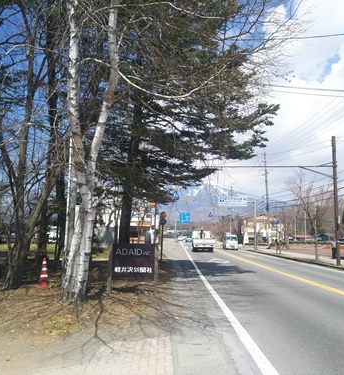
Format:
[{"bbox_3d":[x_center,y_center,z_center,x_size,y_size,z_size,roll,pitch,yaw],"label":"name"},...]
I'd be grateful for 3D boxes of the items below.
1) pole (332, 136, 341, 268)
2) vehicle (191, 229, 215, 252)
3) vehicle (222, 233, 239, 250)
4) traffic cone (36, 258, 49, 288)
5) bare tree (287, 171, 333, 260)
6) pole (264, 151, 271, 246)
[{"bbox_3d":[10.278,0.744,23.515,0.250,8.060,0.250,1,-7,1],"label":"pole"},{"bbox_3d":[3.178,5.647,40.073,2.100,2.250,5.300,1,-7,1],"label":"vehicle"},{"bbox_3d":[7.275,6.842,46.809,1.480,1.900,3.400,1,-7,1],"label":"vehicle"},{"bbox_3d":[-3.158,2.098,9.245,0.360,0.700,0.360,1,-7,1],"label":"traffic cone"},{"bbox_3d":[10.510,2.050,28.632,3.100,6.810,3.000,1,-7,1],"label":"bare tree"},{"bbox_3d":[14.566,1.675,56.970,0.420,14.910,0.400,1,-7,1],"label":"pole"}]

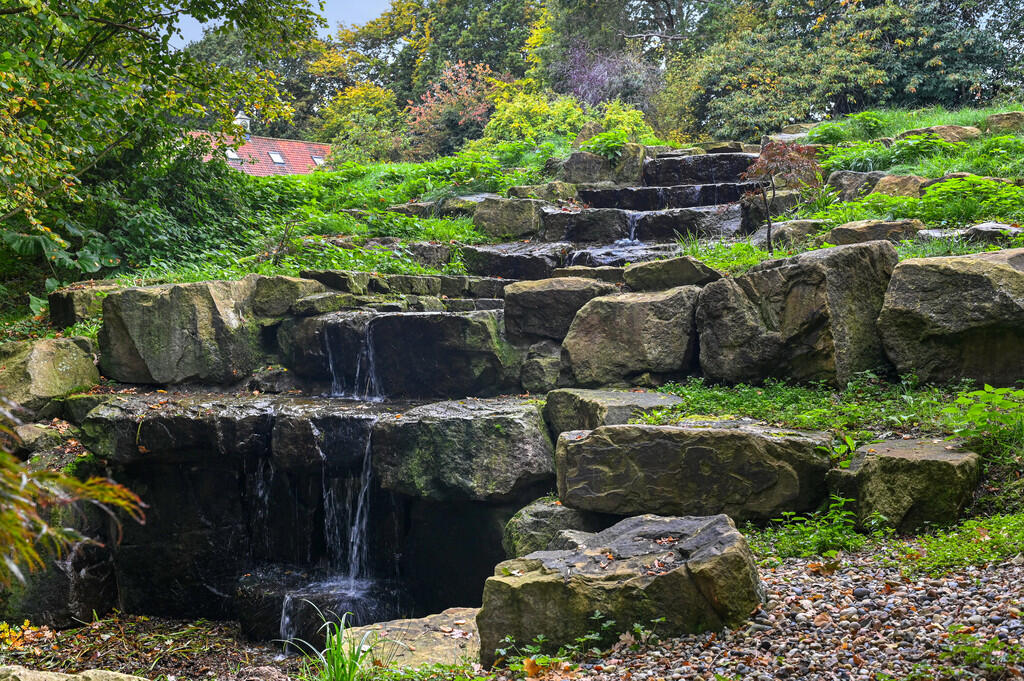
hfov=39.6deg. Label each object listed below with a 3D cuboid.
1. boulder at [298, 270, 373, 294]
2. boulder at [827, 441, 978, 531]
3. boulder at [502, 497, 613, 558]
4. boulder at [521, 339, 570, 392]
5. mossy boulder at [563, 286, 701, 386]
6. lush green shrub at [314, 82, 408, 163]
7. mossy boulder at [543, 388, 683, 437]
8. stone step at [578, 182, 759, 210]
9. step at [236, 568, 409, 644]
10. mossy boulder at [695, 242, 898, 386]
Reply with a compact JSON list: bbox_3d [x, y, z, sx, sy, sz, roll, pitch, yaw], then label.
[{"bbox_3d":[-1.216,-0.402,9.850,0.520,0.170,0.380,0,4,0],"label":"boulder"},{"bbox_3d":[1.790,0.661,6.550,0.620,0.380,0.500,0,6,0],"label":"boulder"},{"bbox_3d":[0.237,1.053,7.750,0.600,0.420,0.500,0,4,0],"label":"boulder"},{"bbox_3d":[0.168,0.126,7.020,0.255,0.236,0.260,0,6,0],"label":"boulder"},{"bbox_3d":[0.593,-0.027,7.250,0.666,0.487,0.450,0,6,0],"label":"mossy boulder"},{"bbox_3d":[-3.144,-4.574,30.000,2.000,1.800,1.900,0,6,0],"label":"lush green shrub"},{"bbox_3d":[0.495,0.405,6.850,0.523,0.263,0.550,3,6,26],"label":"mossy boulder"},{"bbox_3d":[1.031,-0.953,9.400,1.210,0.187,0.500,0,6,0],"label":"stone step"},{"bbox_3d":[-0.755,1.066,5.750,0.631,0.183,0.500,0,6,0],"label":"step"},{"bbox_3d":[1.478,-0.151,7.500,1.000,0.750,0.600,0,6,0],"label":"mossy boulder"}]

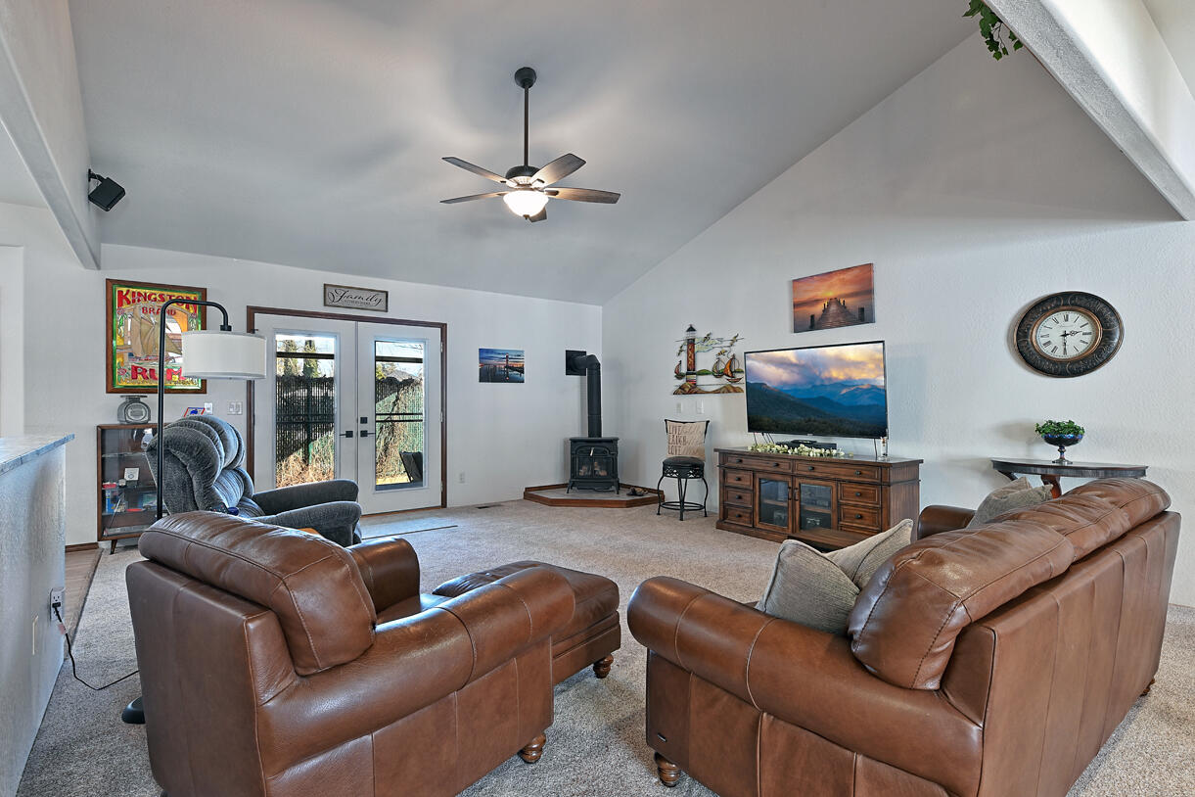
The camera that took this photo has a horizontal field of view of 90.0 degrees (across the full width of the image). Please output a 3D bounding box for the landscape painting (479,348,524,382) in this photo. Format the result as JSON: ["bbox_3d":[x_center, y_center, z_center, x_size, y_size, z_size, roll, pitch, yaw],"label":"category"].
[{"bbox_3d":[-1.154,-0.392,7.300,0.615,0.405,0.030,0,-1,-36],"label":"landscape painting"}]

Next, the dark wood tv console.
[{"bbox_3d":[1.815,0.854,5.137,0.490,0.745,1.720,0,-1,-36],"label":"dark wood tv console"}]

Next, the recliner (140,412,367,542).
[{"bbox_3d":[-1.964,0.682,3.556,1.020,1.120,1.050,0,0,-23],"label":"recliner"}]

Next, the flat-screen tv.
[{"bbox_3d":[1.993,-0.067,5.572,0.060,0.824,1.434,-6,4,-38],"label":"flat-screen tv"}]

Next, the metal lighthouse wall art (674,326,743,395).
[{"bbox_3d":[1.215,-0.442,6.641,0.040,0.792,1.064,0,0,-38],"label":"metal lighthouse wall art"}]

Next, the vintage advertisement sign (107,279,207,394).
[{"bbox_3d":[-3.744,-0.508,5.097,0.691,0.938,0.035,0,0,-38],"label":"vintage advertisement sign"}]

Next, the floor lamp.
[{"bbox_3d":[-1.598,0.431,2.378,0.480,1.570,0.300,0,-1,-44],"label":"floor lamp"}]

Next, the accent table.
[{"bbox_3d":[2.980,0.822,3.895,0.350,0.780,0.850,0,-1,-36],"label":"accent table"}]

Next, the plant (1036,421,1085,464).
[{"bbox_3d":[3.108,0.296,4.011,0.260,0.296,0.260,0,0,-38],"label":"plant"}]

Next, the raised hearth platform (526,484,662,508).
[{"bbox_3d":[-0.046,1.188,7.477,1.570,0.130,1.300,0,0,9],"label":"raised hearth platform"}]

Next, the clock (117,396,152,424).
[{"bbox_3d":[-3.868,0.095,5.001,0.155,0.230,0.185,-1,-1,41],"label":"clock"}]

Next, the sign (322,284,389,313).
[{"bbox_3d":[-2.463,-1.021,6.118,0.627,0.223,0.025,0,0,-38],"label":"sign"}]

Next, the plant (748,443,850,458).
[{"bbox_3d":[1.718,0.443,5.263,0.180,0.085,1.000,0,-1,-36],"label":"plant"}]

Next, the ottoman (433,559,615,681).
[{"bbox_3d":[-0.340,0.998,2.613,0.640,0.430,0.600,-1,-1,38],"label":"ottoman"}]

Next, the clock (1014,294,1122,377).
[{"bbox_3d":[3.216,-0.437,4.104,0.060,0.588,0.588,0,0,-38],"label":"clock"}]

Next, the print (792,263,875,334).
[{"bbox_3d":[2.151,-0.895,5.470,0.033,0.513,0.794,0,-2,-38],"label":"print"}]

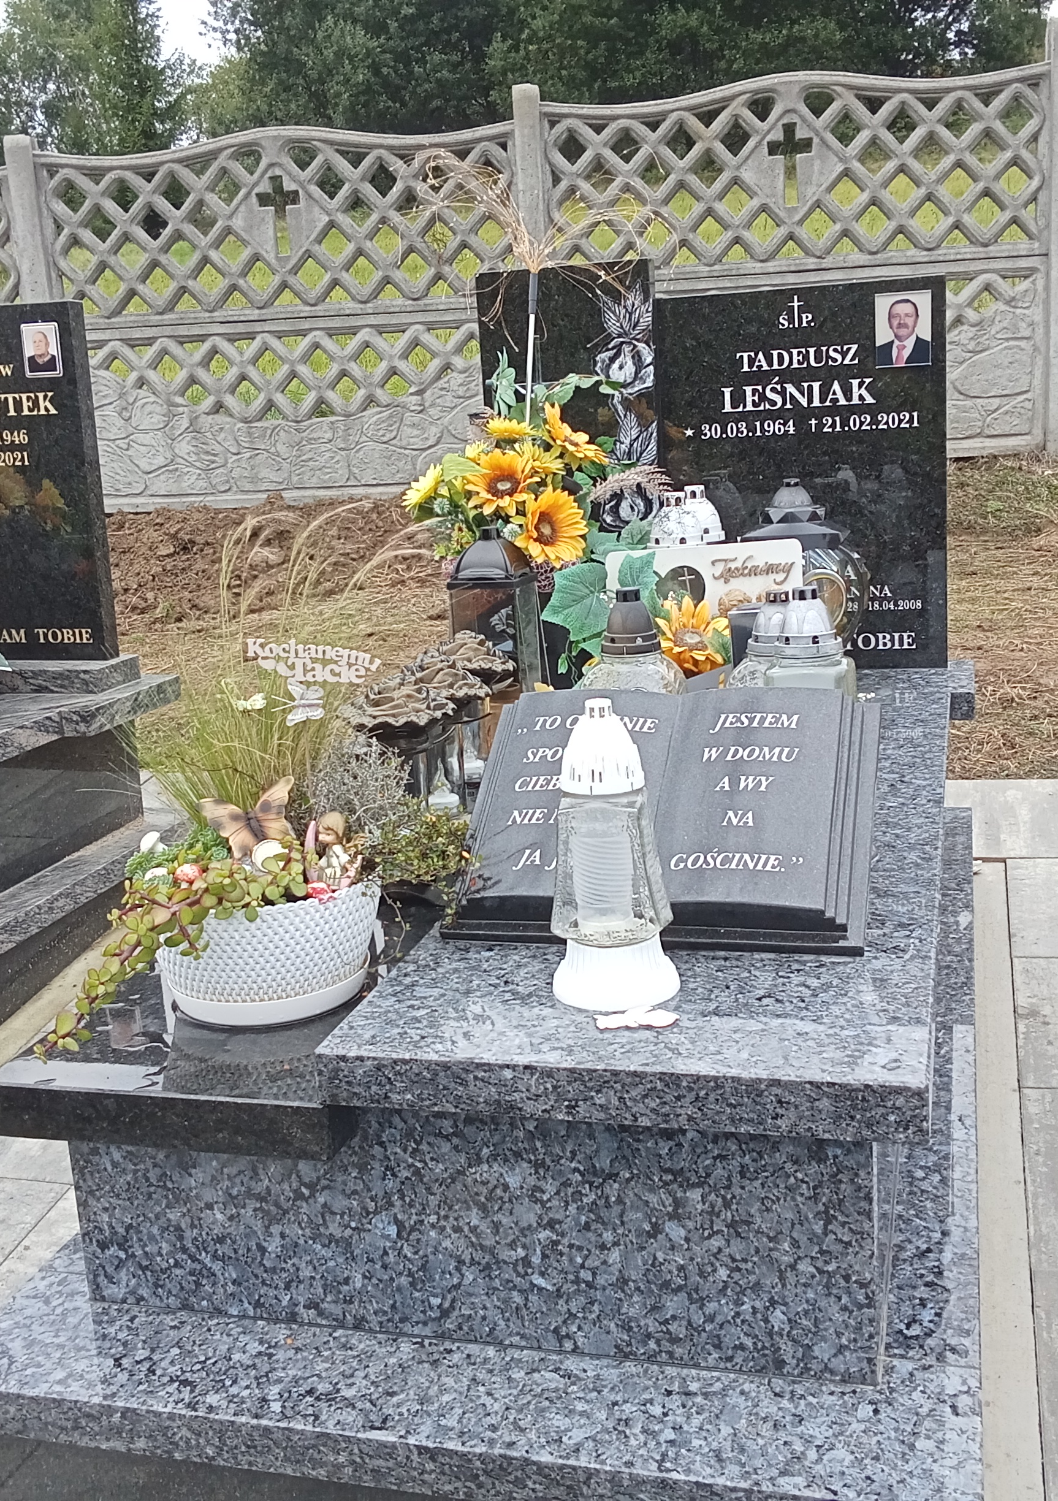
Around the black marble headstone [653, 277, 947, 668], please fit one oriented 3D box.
[{"bbox_3d":[0.491,-0.481,2.792,0.497,0.672,0.070,0,13,15],"label":"black marble headstone"}]

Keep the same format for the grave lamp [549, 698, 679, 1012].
[{"bbox_3d":[0.081,0.097,1.550,0.129,0.295,0.129,0,12,15],"label":"grave lamp"}]

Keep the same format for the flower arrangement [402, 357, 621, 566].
[{"bbox_3d":[-0.032,-0.486,2.635,0.377,0.346,0.300,0,13,15],"label":"flower arrangement"}]

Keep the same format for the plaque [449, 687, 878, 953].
[{"bbox_3d":[0.153,0.060,1.807,0.471,0.068,0.369,0,44,15],"label":"plaque"}]

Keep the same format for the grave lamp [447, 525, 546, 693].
[{"bbox_3d":[-0.056,-0.193,2.587,0.130,0.350,0.130,0,13,15],"label":"grave lamp"}]

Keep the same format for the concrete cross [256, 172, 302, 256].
[{"bbox_3d":[-1.003,-2.158,6.316,0.176,0.314,0.050,-2,13,6],"label":"concrete cross"}]

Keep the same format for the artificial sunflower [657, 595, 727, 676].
[{"bbox_3d":[0.238,-0.168,2.281,0.103,0.120,0.100,0,13,15],"label":"artificial sunflower"}]

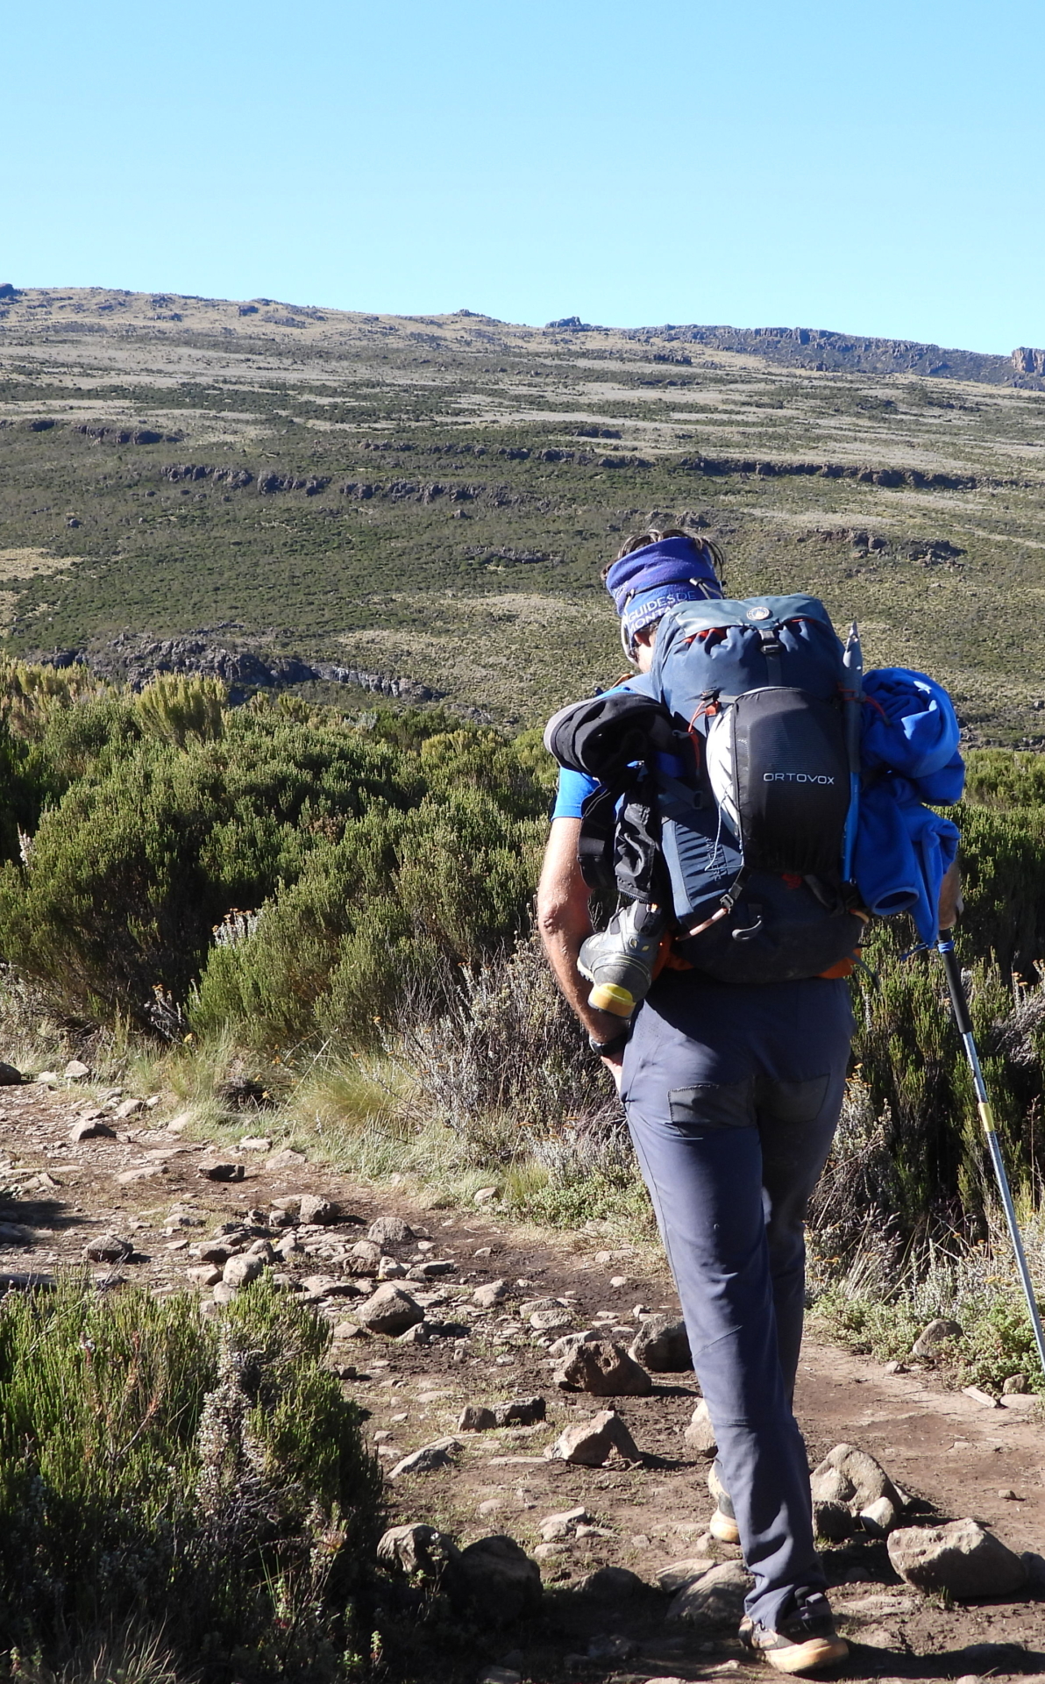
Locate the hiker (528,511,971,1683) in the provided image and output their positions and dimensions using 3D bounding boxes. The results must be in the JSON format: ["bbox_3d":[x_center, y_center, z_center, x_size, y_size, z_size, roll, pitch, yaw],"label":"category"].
[{"bbox_3d":[0.335,0.362,5.500,0.650,1.690,0.800,-2,4,-23],"label":"hiker"}]

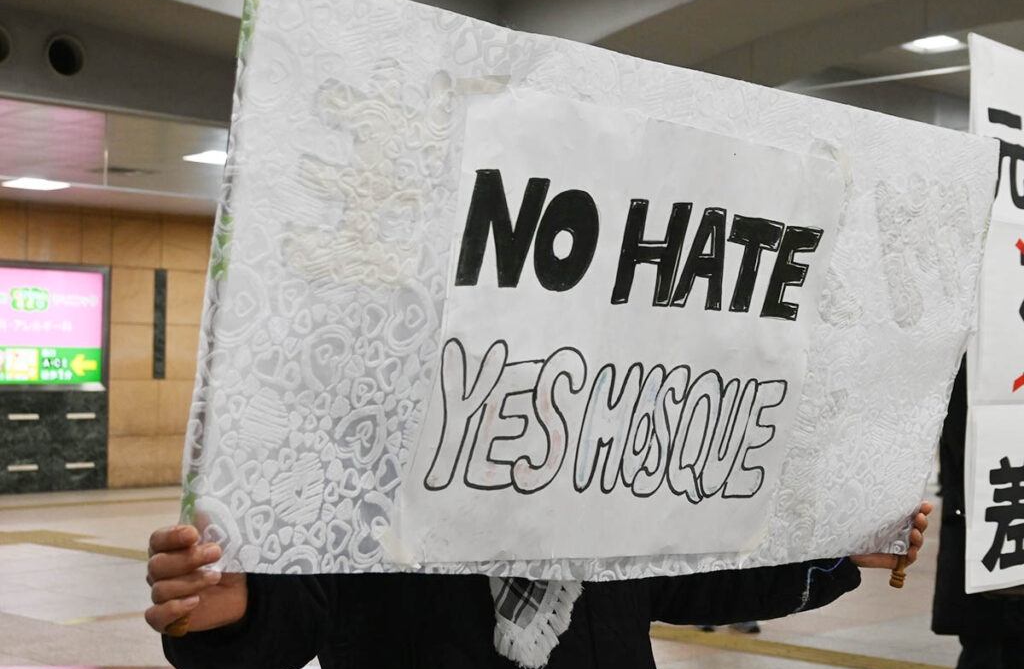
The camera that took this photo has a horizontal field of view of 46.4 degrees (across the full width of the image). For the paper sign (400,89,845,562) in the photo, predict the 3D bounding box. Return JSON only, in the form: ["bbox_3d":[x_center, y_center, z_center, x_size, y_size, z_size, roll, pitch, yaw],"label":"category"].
[{"bbox_3d":[0.112,0.015,1.107,0.402,0.412,0.020,3,13,-26],"label":"paper sign"}]

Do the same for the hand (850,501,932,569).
[{"bbox_3d":[0.419,0.225,1.330,0.100,0.085,0.080,1,-2,-21],"label":"hand"}]

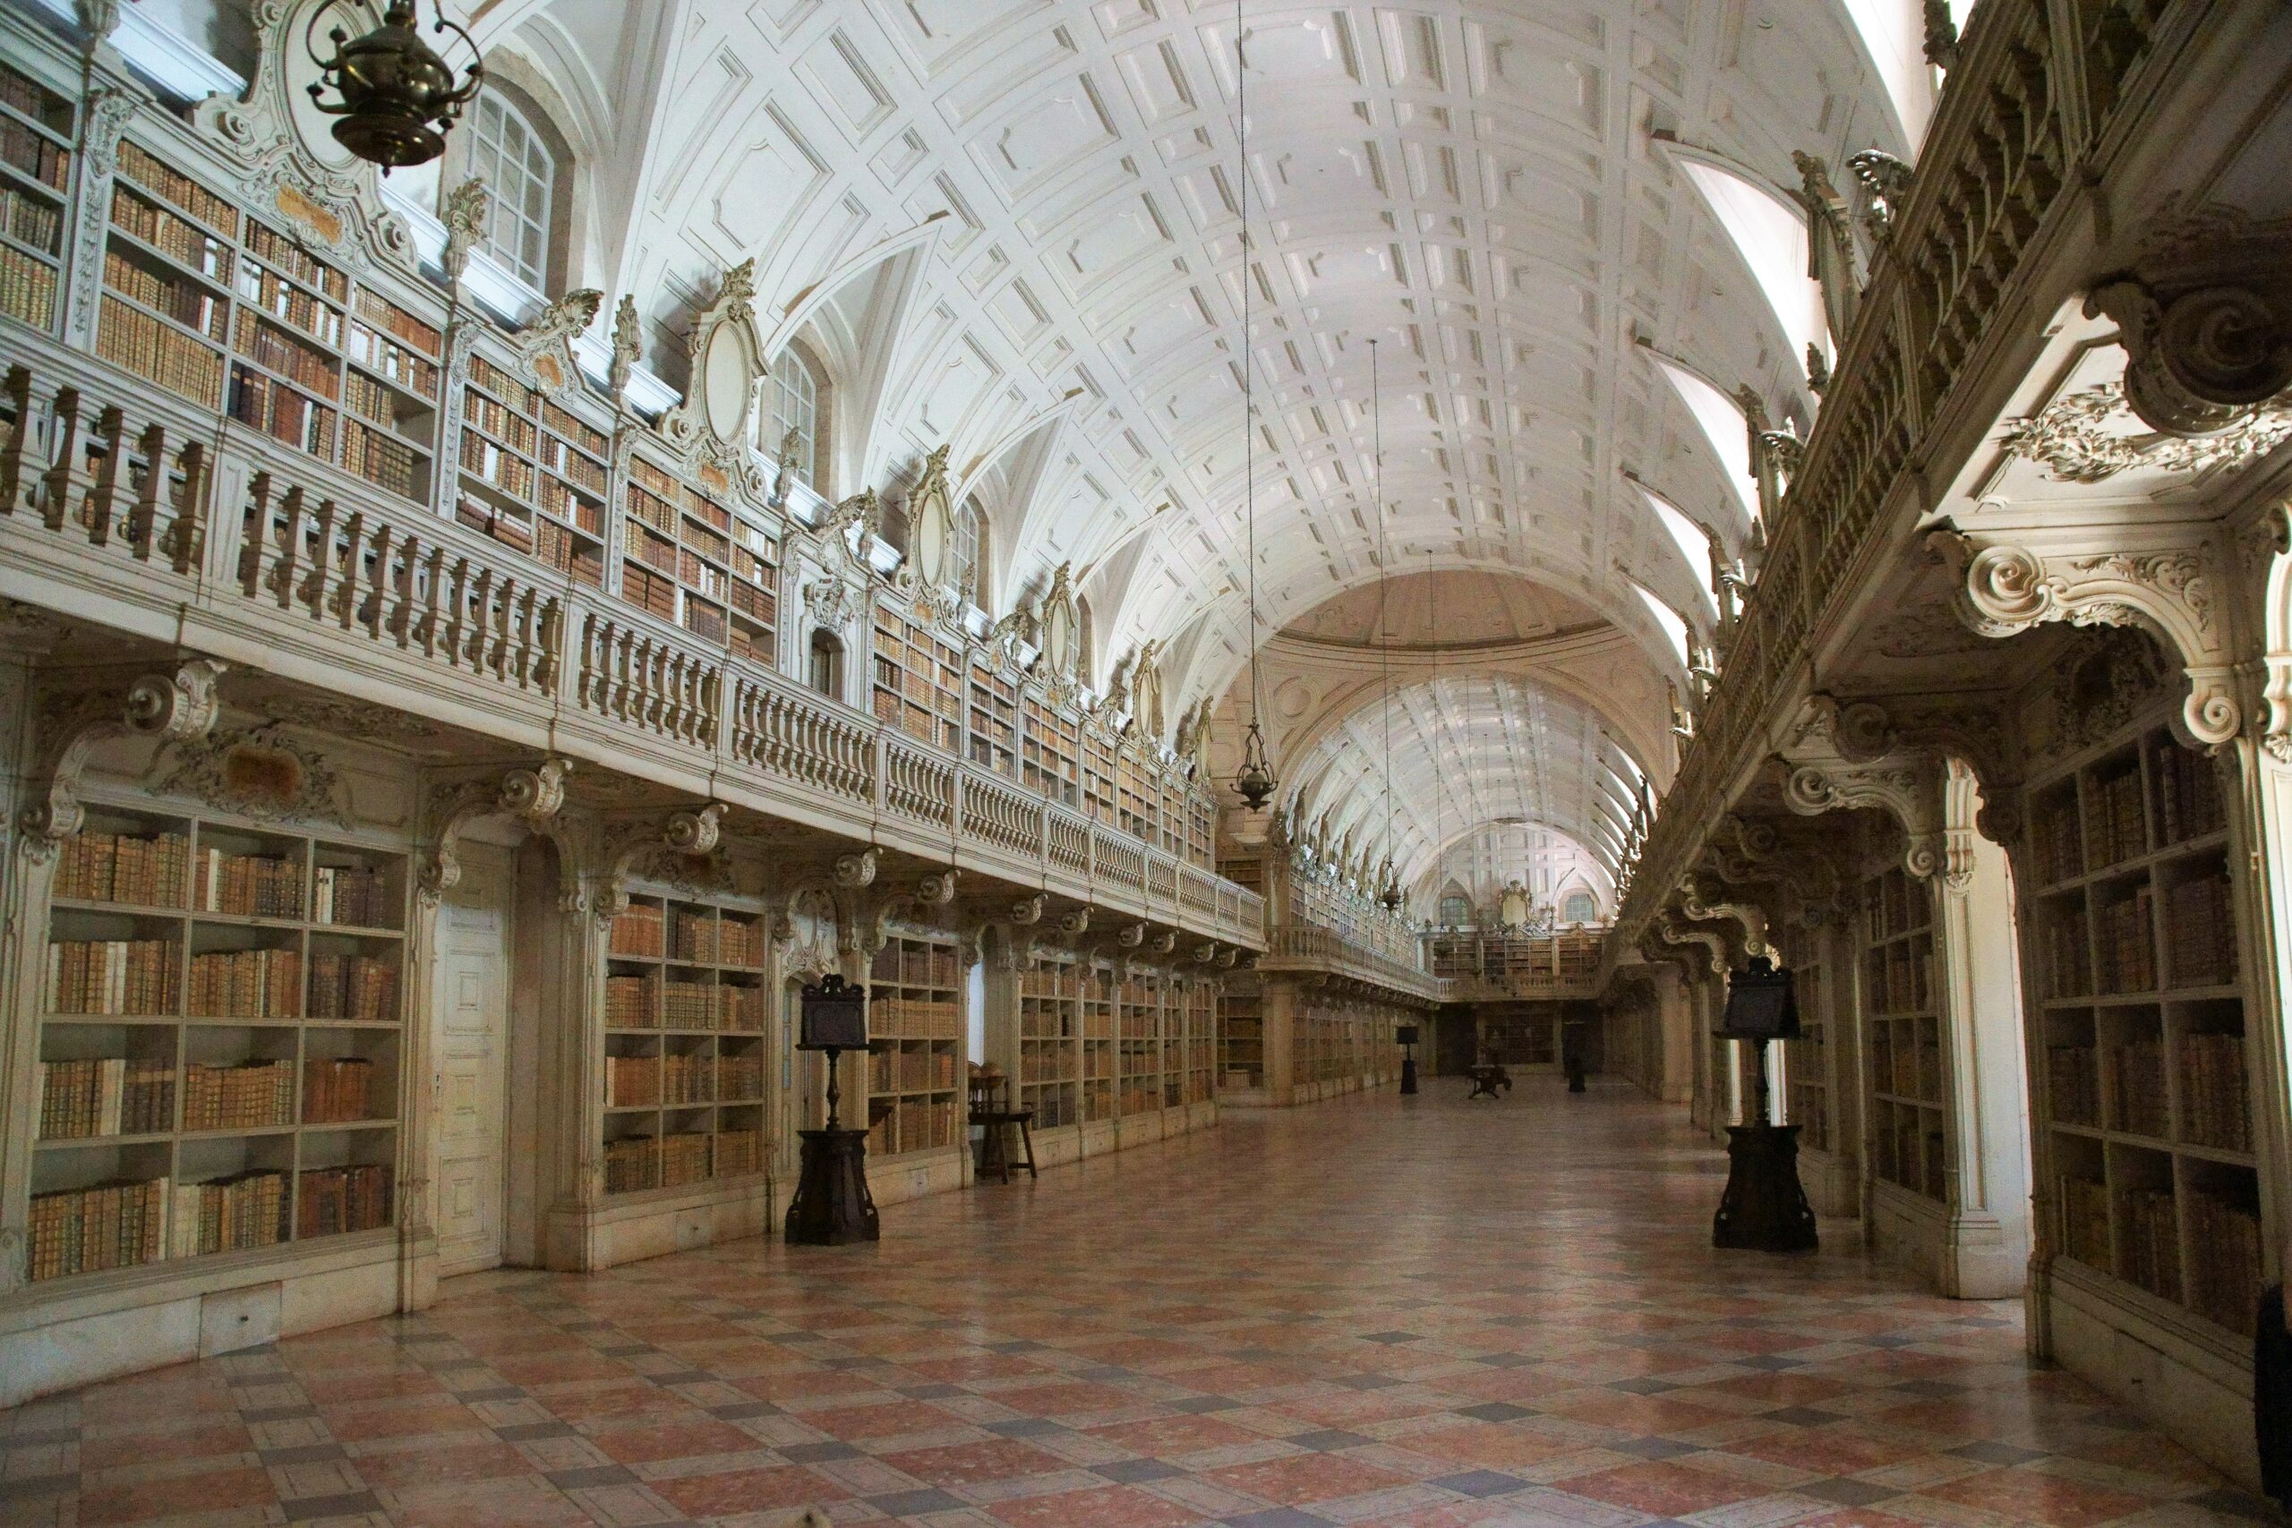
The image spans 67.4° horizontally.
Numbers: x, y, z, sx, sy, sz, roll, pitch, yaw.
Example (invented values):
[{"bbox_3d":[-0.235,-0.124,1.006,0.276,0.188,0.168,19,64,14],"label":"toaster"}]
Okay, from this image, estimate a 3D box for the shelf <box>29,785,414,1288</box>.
[{"bbox_3d":[-4.924,1.438,9.117,0.421,2.317,2.673,-3,-10,14],"label":"shelf"}]

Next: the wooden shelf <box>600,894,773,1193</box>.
[{"bbox_3d":[-3.815,2.232,13.846,0.421,2.300,2.592,-3,-10,14],"label":"wooden shelf"}]

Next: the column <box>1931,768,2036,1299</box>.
[{"bbox_3d":[5.064,1.643,10.512,0.470,3.208,0.356,-3,-10,14],"label":"column"}]

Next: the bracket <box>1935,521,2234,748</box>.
[{"bbox_3d":[3.208,-0.424,5.851,0.907,0.794,0.292,-3,-10,14],"label":"bracket"}]

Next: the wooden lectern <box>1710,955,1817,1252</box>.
[{"bbox_3d":[4.705,2.583,13.206,0.648,2.228,0.583,-9,-12,41],"label":"wooden lectern"}]

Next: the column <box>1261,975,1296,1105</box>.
[{"bbox_3d":[3.446,7.244,44.658,0.794,3.208,0.729,-3,-10,14],"label":"column"}]

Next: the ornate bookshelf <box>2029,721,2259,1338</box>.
[{"bbox_3d":[4.129,1.011,6.877,0.421,2.300,2.657,-3,-10,14],"label":"ornate bookshelf"}]

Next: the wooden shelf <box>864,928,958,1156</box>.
[{"bbox_3d":[-2.653,3.005,18.588,0.421,2.333,2.624,-3,-10,14],"label":"wooden shelf"}]

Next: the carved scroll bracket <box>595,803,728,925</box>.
[{"bbox_3d":[-3.526,0.714,12.551,0.972,0.826,0.308,-3,-10,14],"label":"carved scroll bracket"}]

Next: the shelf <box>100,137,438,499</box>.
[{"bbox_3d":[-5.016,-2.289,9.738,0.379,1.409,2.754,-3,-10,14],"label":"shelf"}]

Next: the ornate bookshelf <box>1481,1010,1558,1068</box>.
[{"bbox_3d":[16.022,11.768,73.750,3.029,2.300,0.421,-3,-10,14],"label":"ornate bookshelf"}]

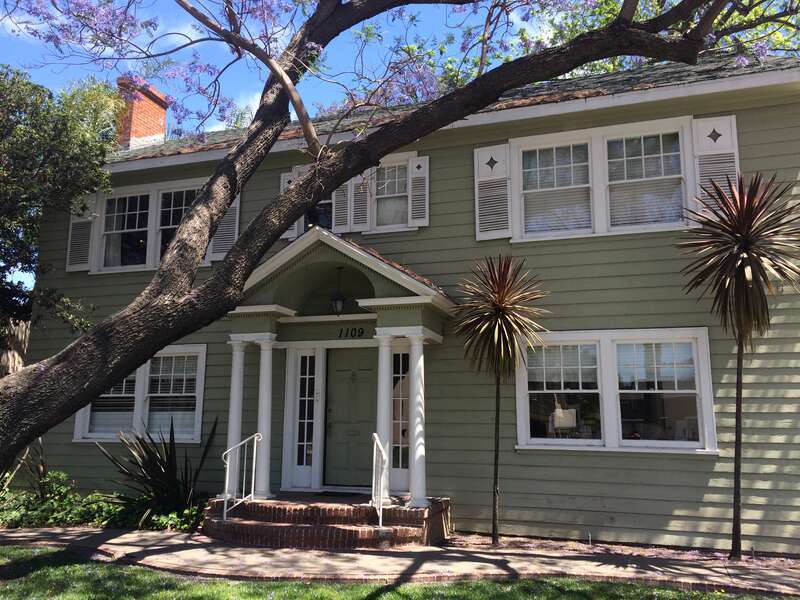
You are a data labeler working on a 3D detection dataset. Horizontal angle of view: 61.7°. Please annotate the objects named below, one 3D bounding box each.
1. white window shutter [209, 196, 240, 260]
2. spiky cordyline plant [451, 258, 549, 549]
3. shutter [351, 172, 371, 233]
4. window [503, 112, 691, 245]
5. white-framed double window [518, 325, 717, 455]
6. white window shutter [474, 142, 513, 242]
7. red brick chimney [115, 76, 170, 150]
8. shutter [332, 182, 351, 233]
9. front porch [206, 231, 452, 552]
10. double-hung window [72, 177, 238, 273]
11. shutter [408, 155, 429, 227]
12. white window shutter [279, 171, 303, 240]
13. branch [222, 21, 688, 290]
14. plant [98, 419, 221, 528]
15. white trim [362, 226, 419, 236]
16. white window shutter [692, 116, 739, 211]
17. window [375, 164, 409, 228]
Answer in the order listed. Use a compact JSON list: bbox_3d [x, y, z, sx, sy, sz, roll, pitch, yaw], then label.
[{"bbox_3d":[-2.891,-1.336,11.091,0.508,1.373,0.037,-3,-10,19],"label":"white window shutter"},{"bbox_3d":[1.304,1.222,8.581,1.226,3.678,1.098,-3,-10,19],"label":"spiky cordyline plant"},{"bbox_3d":[-0.605,-1.573,10.307,0.327,1.080,0.037,-3,-10,19],"label":"shutter"},{"bbox_3d":[2.839,-1.675,9.519,2.551,1.588,0.120,-3,-10,19],"label":"window"},{"bbox_3d":[2.831,1.213,9.029,2.522,1.620,0.120,-3,-10,19],"label":"white-framed double window"},{"bbox_3d":[1.328,-1.546,9.606,0.510,1.377,0.037,-3,-10,19],"label":"white window shutter"},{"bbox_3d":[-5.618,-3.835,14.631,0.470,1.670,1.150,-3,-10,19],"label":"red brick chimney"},{"bbox_3d":[-0.931,-1.621,10.793,0.314,1.108,0.050,-3,-10,19],"label":"shutter"},{"bbox_3d":[-0.941,1.107,9.173,3.148,4.044,1.537,-3,-10,19],"label":"front porch"},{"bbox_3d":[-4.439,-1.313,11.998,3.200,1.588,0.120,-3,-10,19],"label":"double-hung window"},{"bbox_3d":[0.274,-1.616,9.998,0.319,1.082,0.037,-3,-10,19],"label":"shutter"},{"bbox_3d":[-1.829,-1.557,11.096,0.313,1.146,0.050,-3,-10,19],"label":"white window shutter"},{"bbox_3d":[0.324,-1.303,6.546,4.899,2.247,1.000,-3,-10,19],"label":"branch"},{"bbox_3d":[-3.640,2.495,9.926,1.967,1.473,1.418,-3,-10,19],"label":"plant"},{"bbox_3d":[-0.154,-1.047,10.046,0.897,0.046,0.082,-3,-10,19],"label":"white trim"},{"bbox_3d":[4.272,-1.758,9.001,0.522,1.477,0.050,-3,-10,19],"label":"white window shutter"},{"bbox_3d":[-0.131,-1.636,10.549,0.694,1.183,0.120,-3,-10,19],"label":"window"}]

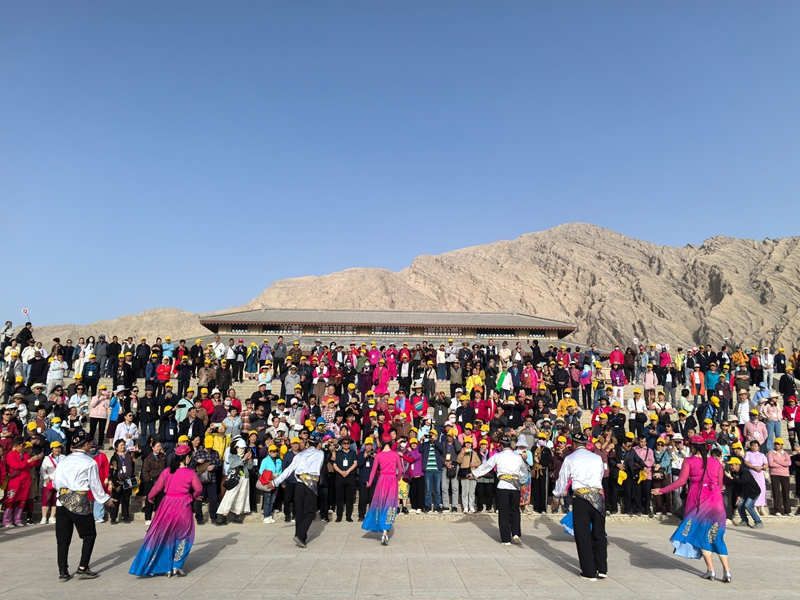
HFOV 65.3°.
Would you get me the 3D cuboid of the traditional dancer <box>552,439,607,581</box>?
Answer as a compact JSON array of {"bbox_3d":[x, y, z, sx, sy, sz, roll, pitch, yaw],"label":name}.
[{"bbox_3d":[2.208,2.536,7.805,0.610,1.710,0.460,0,-12,3],"label":"traditional dancer"}]

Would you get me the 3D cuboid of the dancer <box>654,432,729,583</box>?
[{"bbox_3d":[3.586,2.550,7.800,0.860,1.690,0.600,-2,-13,8],"label":"dancer"}]

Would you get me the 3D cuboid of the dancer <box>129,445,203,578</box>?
[{"bbox_3d":[-2.900,2.611,7.892,0.830,1.560,0.620,2,-13,-8],"label":"dancer"}]

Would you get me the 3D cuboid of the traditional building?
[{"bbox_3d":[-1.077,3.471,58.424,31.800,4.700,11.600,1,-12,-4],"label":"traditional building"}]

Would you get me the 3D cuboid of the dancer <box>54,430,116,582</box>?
[{"bbox_3d":[-3.793,2.477,7.670,0.620,1.720,0.500,-1,-12,5],"label":"dancer"}]

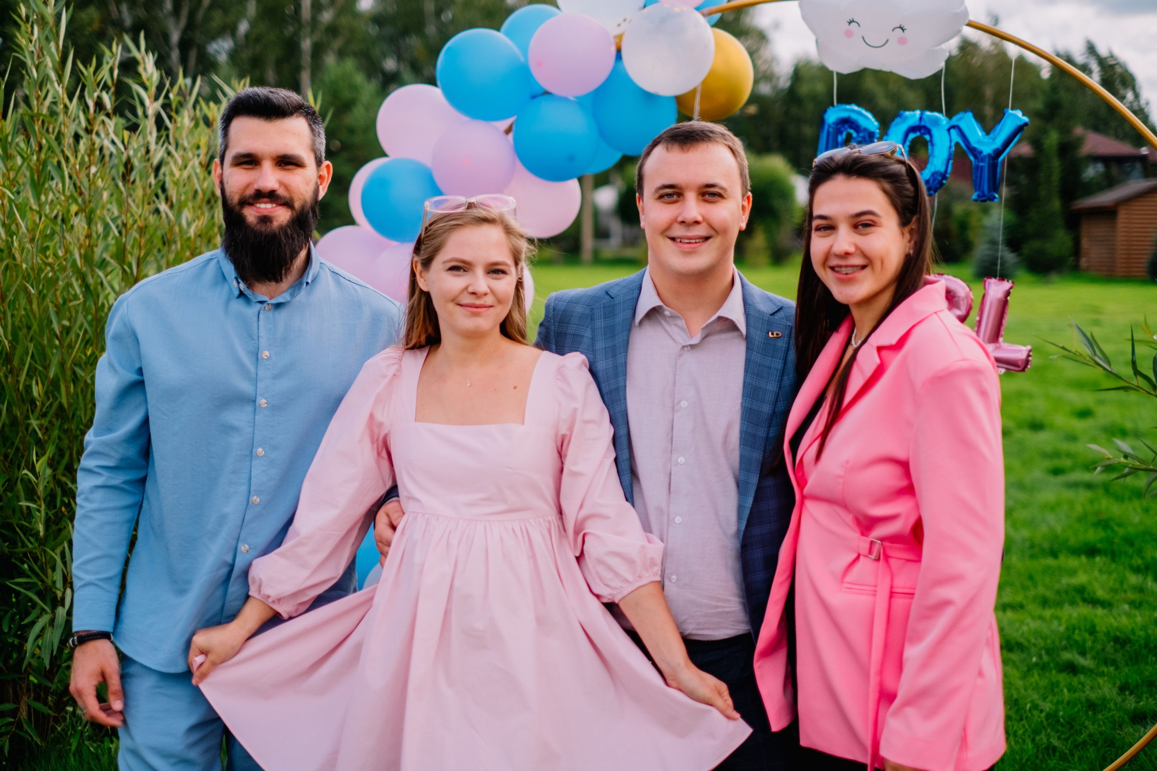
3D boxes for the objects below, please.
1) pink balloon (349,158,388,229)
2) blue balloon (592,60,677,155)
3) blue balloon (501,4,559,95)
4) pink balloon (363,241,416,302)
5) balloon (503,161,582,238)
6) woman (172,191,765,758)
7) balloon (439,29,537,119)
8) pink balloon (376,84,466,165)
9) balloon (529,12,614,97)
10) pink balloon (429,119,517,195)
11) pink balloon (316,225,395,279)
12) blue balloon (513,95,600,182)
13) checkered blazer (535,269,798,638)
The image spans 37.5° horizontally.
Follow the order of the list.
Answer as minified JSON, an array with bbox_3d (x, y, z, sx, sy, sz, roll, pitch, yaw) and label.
[{"bbox_3d":[-0.469,-0.469,4.220,0.197,0.197,0.205,0,5,0],"label":"pink balloon"},{"bbox_3d":[0.136,-0.660,4.086,0.206,0.221,0.224,0,5,0],"label":"blue balloon"},{"bbox_3d":[-0.095,-0.830,4.200,0.216,0.221,0.218,0,5,0],"label":"blue balloon"},{"bbox_3d":[-0.418,-0.241,4.182,0.222,0.226,0.247,0,5,0],"label":"pink balloon"},{"bbox_3d":[-0.092,-0.467,4.200,0.205,0.205,0.213,0,5,0],"label":"balloon"},{"bbox_3d":[-0.178,0.516,2.755,0.880,1.620,0.450,0,5,-5],"label":"woman"},{"bbox_3d":[-0.225,-0.748,4.100,0.235,0.224,0.244,0,5,0],"label":"balloon"},{"bbox_3d":[-0.385,-0.644,4.226,0.238,0.213,0.213,0,5,0],"label":"pink balloon"},{"bbox_3d":[-0.015,-0.781,4.030,0.210,0.197,0.218,0,5,0],"label":"balloon"},{"bbox_3d":[-0.251,-0.538,4.099,0.207,0.204,0.230,0,5,0],"label":"pink balloon"},{"bbox_3d":[-0.545,-0.291,4.200,0.207,0.207,0.216,0,5,0],"label":"pink balloon"},{"bbox_3d":[-0.052,-0.596,4.100,0.207,0.209,0.217,0,5,0],"label":"blue balloon"},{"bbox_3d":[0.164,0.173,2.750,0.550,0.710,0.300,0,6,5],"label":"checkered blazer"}]

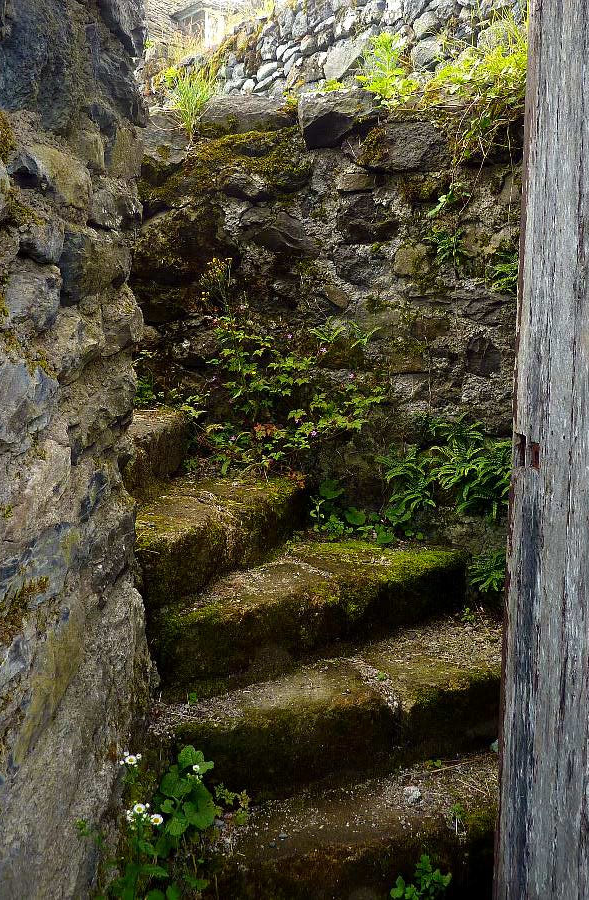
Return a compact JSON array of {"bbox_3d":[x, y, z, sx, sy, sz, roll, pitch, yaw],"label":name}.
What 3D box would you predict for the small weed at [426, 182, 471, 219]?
[{"bbox_3d":[0.629,-1.020,2.660,0.173,0.129,0.100,0,6,0],"label":"small weed"}]

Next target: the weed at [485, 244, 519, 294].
[{"bbox_3d":[0.853,-0.726,2.620,0.143,0.187,0.120,0,6,0],"label":"weed"}]

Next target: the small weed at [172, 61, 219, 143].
[{"bbox_3d":[-0.452,-1.569,2.950,0.189,0.316,0.190,0,6,0],"label":"small weed"}]

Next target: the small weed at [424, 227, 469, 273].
[{"bbox_3d":[0.621,-0.819,2.660,0.170,0.172,0.120,0,6,0],"label":"small weed"}]

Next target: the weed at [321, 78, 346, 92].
[{"bbox_3d":[0.180,-1.703,3.050,0.123,0.064,0.100,0,6,0],"label":"weed"}]

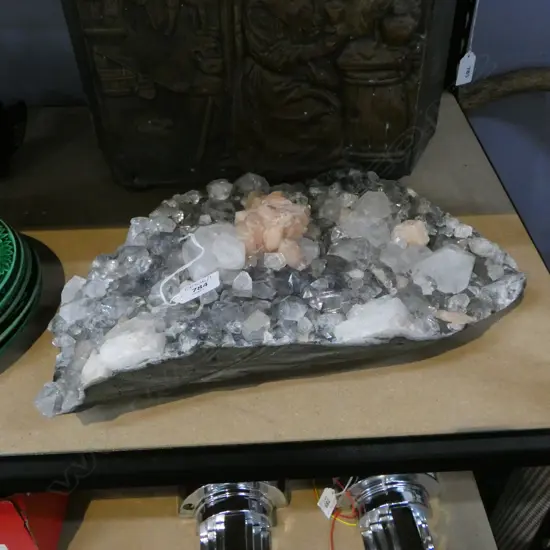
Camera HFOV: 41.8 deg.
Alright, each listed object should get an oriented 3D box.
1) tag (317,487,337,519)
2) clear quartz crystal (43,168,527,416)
[{"bbox_3d":[0.065,0.271,0.860,0.001,0.043,0.022,-17,50,-37],"label":"tag"},{"bbox_3d":[0.007,-0.007,0.617,0.388,0.086,0.220,-7,39,-6],"label":"clear quartz crystal"}]

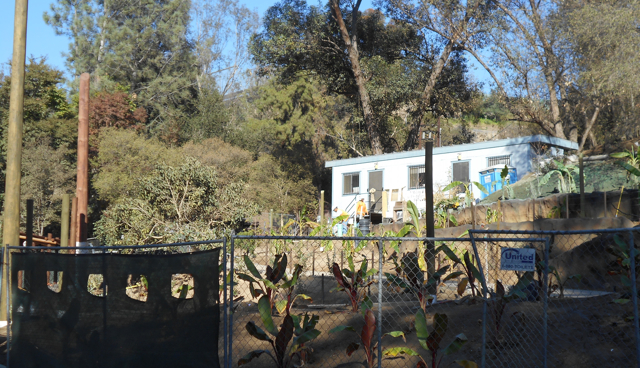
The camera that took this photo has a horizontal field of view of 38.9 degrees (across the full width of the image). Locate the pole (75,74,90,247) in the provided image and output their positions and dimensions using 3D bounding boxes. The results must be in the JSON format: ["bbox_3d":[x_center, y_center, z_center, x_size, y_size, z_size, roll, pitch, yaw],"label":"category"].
[{"bbox_3d":[-6.423,-0.636,24.500,0.276,4.652,0.276,0,-6,0],"label":"pole"}]

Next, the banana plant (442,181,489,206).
[{"bbox_3d":[5.300,0.346,33.000,1.676,0.947,1.200,0,-6,0],"label":"banana plant"}]

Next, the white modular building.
[{"bbox_3d":[6.164,0.054,44.965,12.772,3.172,3.481,-6,-9,43],"label":"white modular building"}]

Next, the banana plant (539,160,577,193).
[{"bbox_3d":[7.472,-0.236,28.500,1.196,1.007,1.000,0,-6,0],"label":"banana plant"}]

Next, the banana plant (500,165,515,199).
[{"bbox_3d":[6.416,-0.051,31.000,0.479,1.232,0.500,0,-6,0],"label":"banana plant"}]

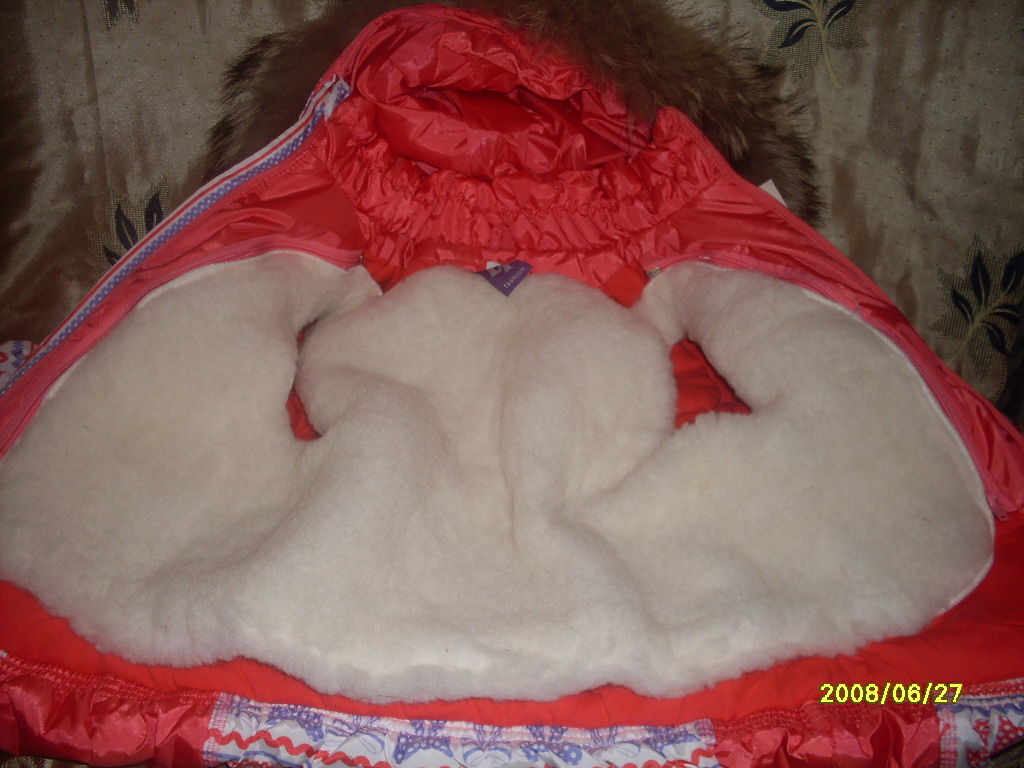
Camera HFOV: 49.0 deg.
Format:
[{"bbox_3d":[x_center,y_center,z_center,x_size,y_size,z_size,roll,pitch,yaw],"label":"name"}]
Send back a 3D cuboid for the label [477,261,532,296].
[{"bbox_3d":[-0.006,-0.087,0.870,0.035,0.008,0.034,34,71,12],"label":"label"}]

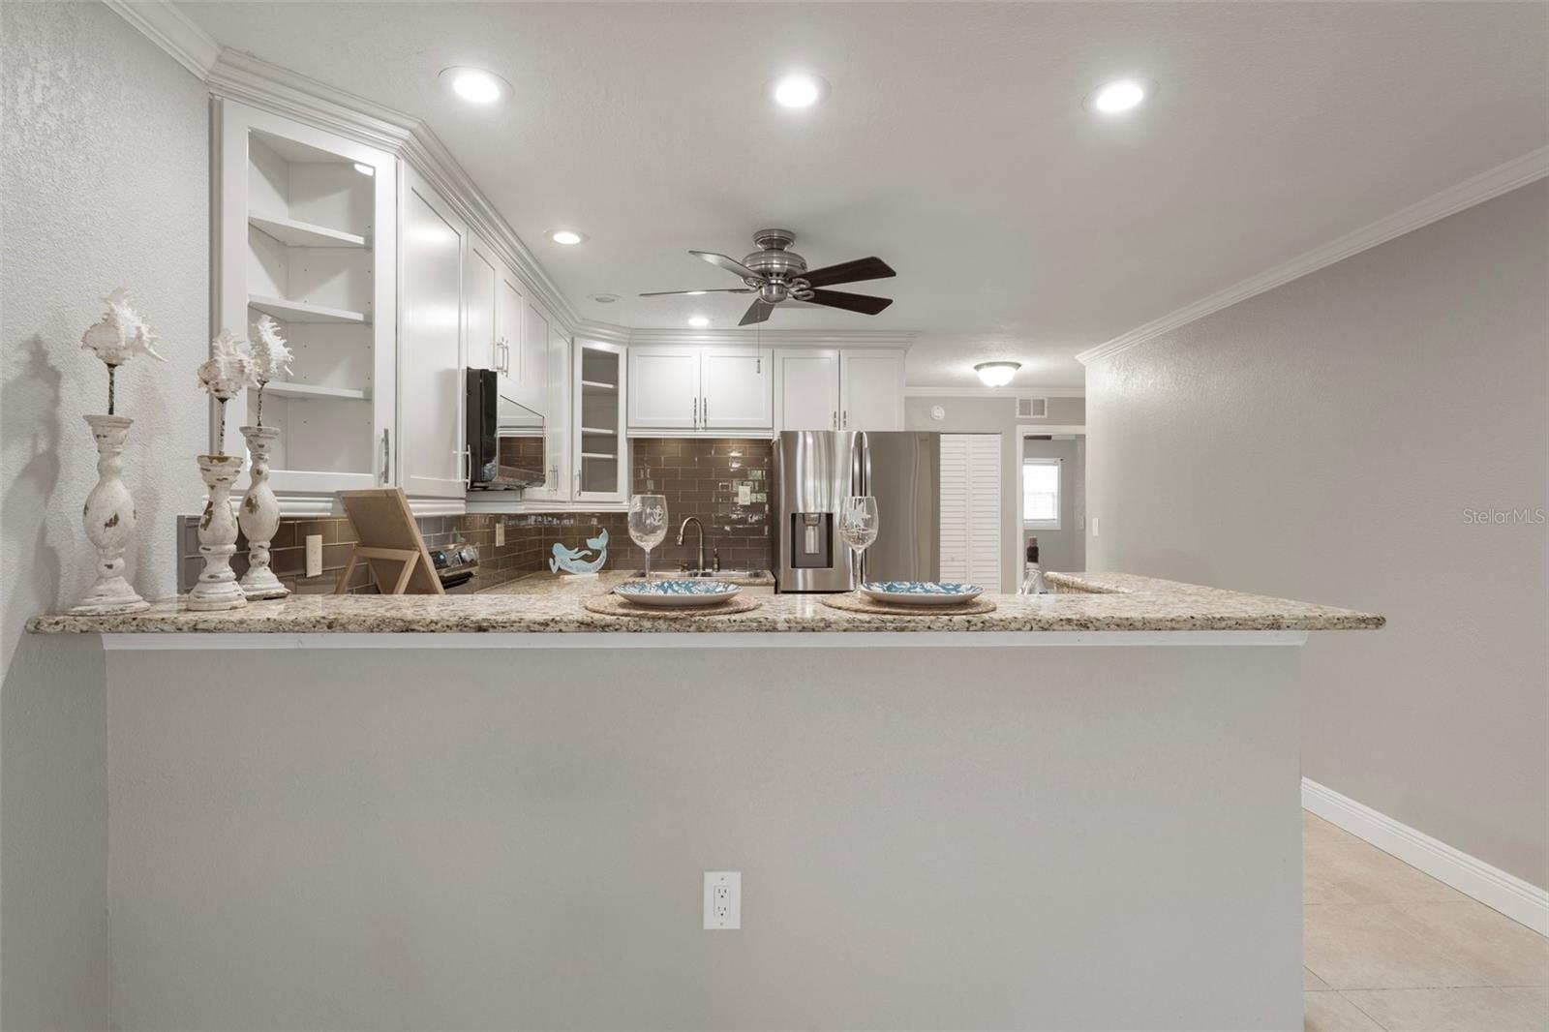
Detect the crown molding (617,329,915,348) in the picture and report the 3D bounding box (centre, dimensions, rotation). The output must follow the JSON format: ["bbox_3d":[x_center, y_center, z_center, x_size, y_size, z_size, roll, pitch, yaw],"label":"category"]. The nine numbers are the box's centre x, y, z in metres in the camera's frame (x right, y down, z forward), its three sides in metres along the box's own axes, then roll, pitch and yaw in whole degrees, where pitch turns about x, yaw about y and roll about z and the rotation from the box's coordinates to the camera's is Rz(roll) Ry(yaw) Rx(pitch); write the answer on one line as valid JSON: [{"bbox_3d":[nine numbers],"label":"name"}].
[{"bbox_3d":[-0.010,-1.102,4.547,1.819,0.100,0.065,0,0,-2],"label":"crown molding"}]

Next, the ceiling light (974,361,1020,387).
[{"bbox_3d":[1.711,-1.065,5.604,0.350,0.174,0.350,0,0,-2],"label":"ceiling light"}]

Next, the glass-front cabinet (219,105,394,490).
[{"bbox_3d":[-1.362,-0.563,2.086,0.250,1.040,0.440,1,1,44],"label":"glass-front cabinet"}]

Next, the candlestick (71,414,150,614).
[{"bbox_3d":[-1.331,-0.007,1.464,0.120,0.390,0.120,0,0,-2],"label":"candlestick"}]

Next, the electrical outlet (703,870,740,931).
[{"bbox_3d":[-0.113,0.837,1.585,0.079,0.124,0.009,0,0,-2],"label":"electrical outlet"}]

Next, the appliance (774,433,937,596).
[{"bbox_3d":[0.470,0.412,4.510,0.913,1.780,0.794,0,0,-2],"label":"appliance"}]

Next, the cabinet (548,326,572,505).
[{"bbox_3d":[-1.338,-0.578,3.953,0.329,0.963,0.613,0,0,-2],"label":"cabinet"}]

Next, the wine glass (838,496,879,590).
[{"bbox_3d":[0.190,0.069,1.640,0.090,0.226,0.090,0,1,-3],"label":"wine glass"}]

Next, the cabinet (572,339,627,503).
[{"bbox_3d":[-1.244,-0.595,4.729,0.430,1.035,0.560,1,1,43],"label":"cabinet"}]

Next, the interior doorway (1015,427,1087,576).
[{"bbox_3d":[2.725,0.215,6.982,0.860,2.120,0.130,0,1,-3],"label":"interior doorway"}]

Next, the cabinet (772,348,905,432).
[{"bbox_3d":[0.413,-0.801,4.949,0.876,0.600,0.330,0,1,-3],"label":"cabinet"}]

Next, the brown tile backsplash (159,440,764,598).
[{"bbox_3d":[-0.714,-0.079,3.327,1.526,0.901,3.141,0,0,-2],"label":"brown tile backsplash"}]

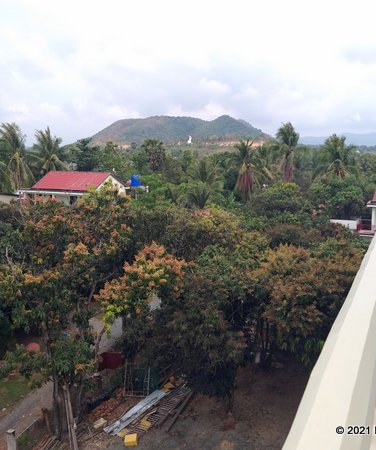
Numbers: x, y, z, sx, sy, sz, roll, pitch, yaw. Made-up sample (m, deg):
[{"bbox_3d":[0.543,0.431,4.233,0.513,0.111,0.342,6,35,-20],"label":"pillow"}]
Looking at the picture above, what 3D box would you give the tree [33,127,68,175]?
[{"bbox_3d":[-21.932,-9.561,72.441,5.800,12.263,5.800,0,10,0],"label":"tree"}]

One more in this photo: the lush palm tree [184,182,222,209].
[{"bbox_3d":[1.534,-2.499,52.362,4.600,5.331,4.600,0,10,0],"label":"lush palm tree"}]

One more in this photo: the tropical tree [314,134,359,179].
[{"bbox_3d":[20.767,-7.281,63.704,6.100,10.809,6.100,0,10,0],"label":"tropical tree"}]

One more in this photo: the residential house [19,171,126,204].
[{"bbox_3d":[-16.208,-4.886,65.409,12.000,5.500,8.600,4,11,23],"label":"residential house"}]

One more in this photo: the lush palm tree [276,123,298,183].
[{"bbox_3d":[14.784,-8.876,67.484,4.000,12.636,4.000,0,10,0],"label":"lush palm tree"}]

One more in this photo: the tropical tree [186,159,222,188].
[{"bbox_3d":[2.235,-5.333,62.017,5.100,7.557,5.100,0,10,0],"label":"tropical tree"}]

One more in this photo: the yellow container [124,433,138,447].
[{"bbox_3d":[-1.790,6.787,14.281,0.410,0.270,0.330,2,10,10],"label":"yellow container"}]

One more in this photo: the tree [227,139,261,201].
[{"bbox_3d":[7.654,-6.649,61.784,5.200,10.231,5.200,0,10,0],"label":"tree"}]

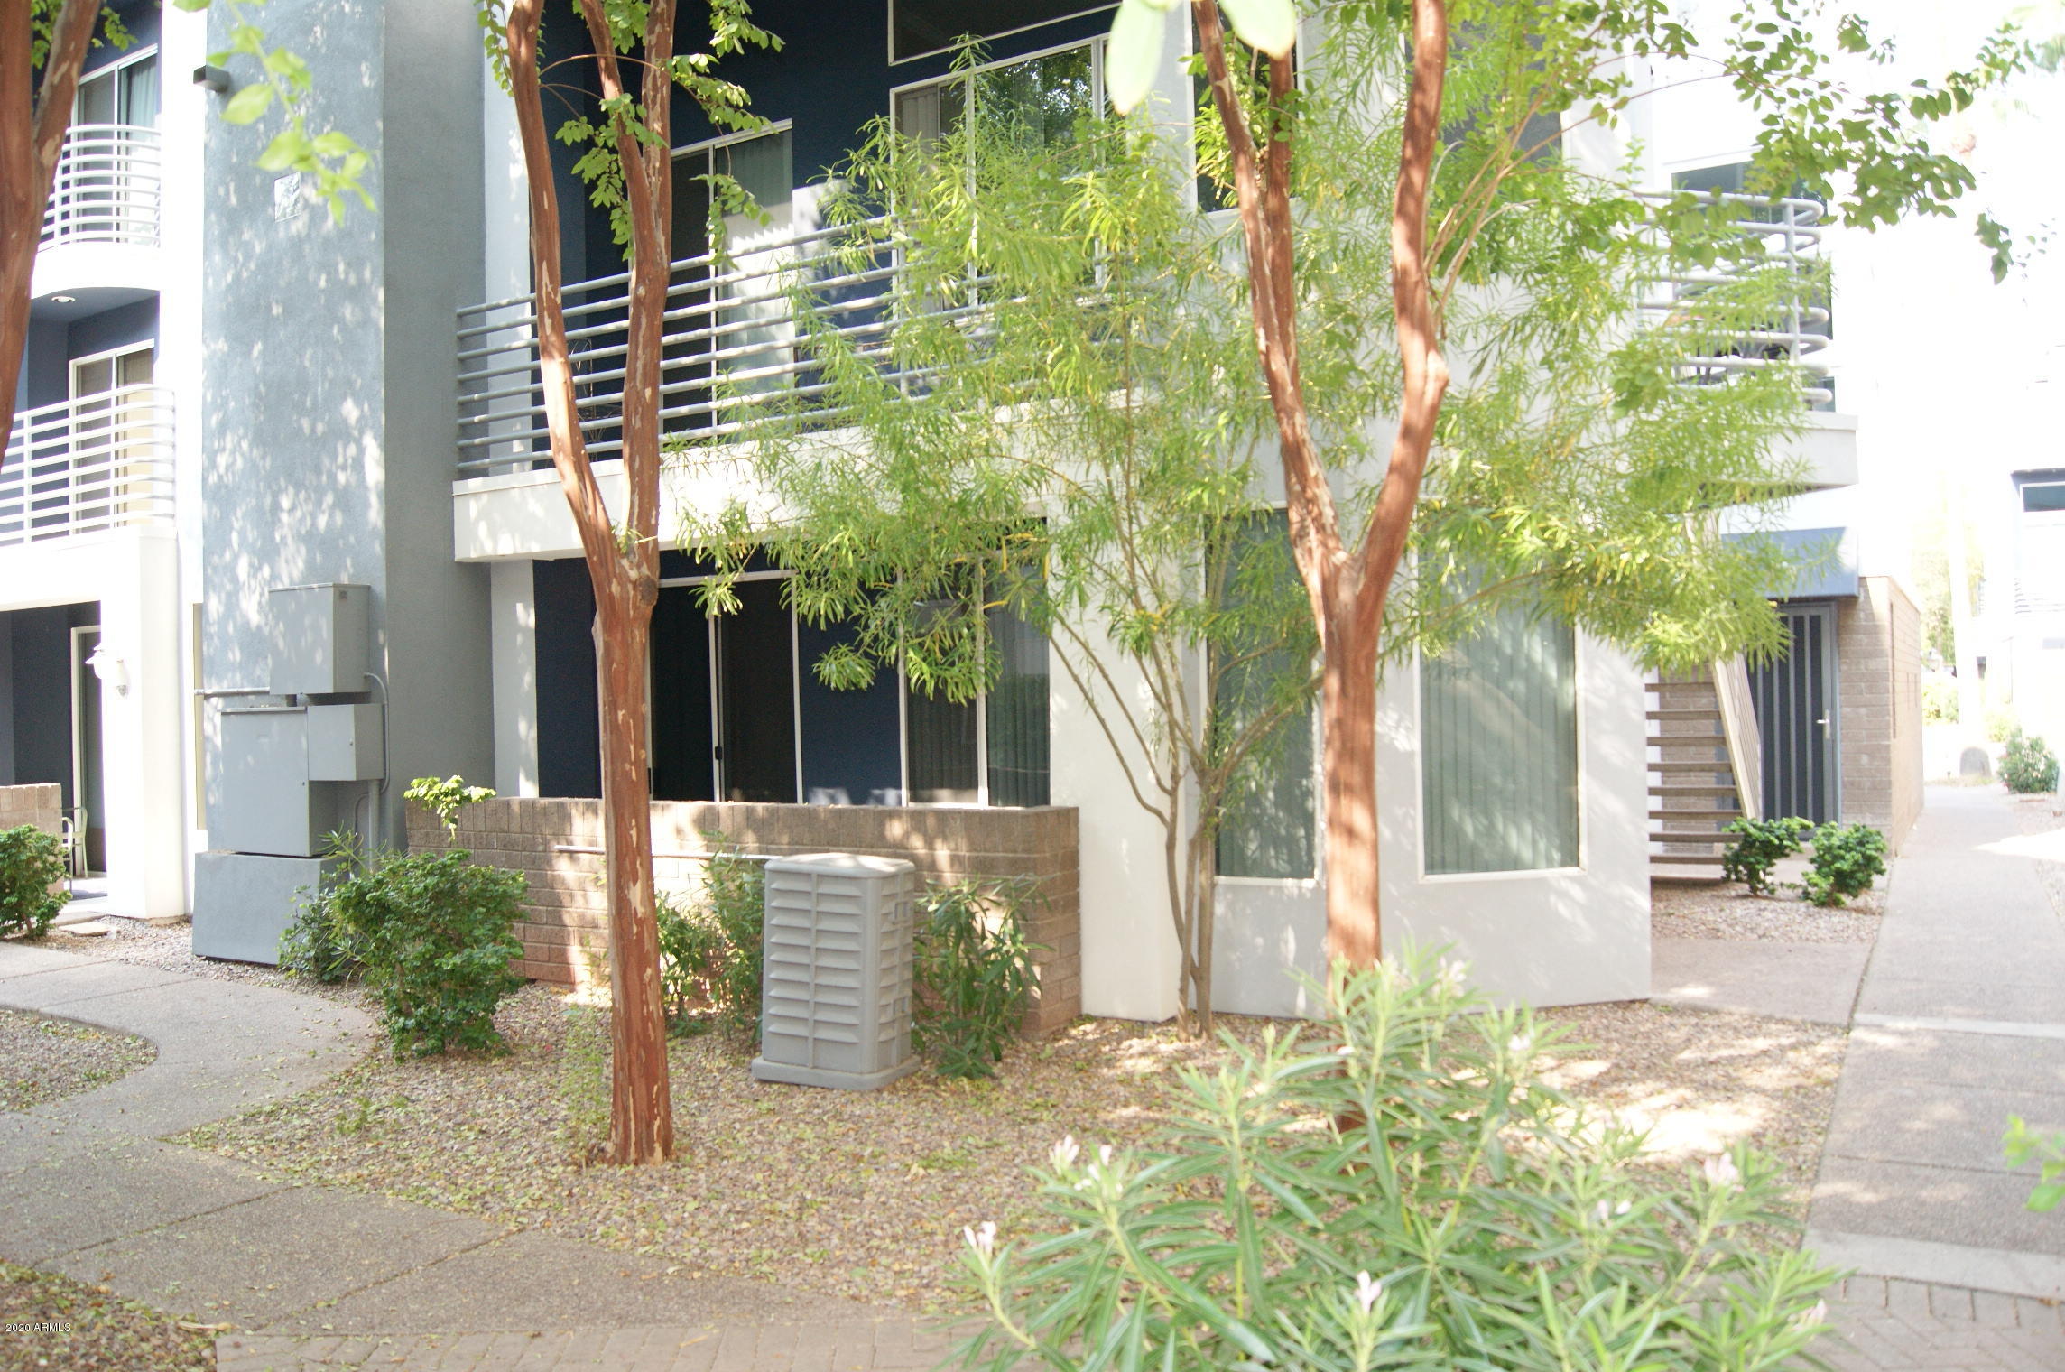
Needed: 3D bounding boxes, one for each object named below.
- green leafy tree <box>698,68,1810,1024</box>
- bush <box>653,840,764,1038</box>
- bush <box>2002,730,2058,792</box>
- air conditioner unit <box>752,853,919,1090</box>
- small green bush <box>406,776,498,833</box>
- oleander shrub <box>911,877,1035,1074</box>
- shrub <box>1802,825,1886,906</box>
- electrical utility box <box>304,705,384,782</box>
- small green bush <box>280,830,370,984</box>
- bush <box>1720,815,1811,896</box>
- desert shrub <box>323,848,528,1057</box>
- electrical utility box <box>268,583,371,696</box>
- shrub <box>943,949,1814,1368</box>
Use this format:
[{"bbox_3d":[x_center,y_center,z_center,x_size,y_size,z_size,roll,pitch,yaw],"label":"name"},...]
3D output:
[{"bbox_3d":[0.933,-0.500,6.650,4.650,4.150,2.800,-1,-1,0],"label":"green leafy tree"},{"bbox_3d":[-1.616,1.214,7.601,0.580,0.950,0.520,-1,0,0],"label":"bush"},{"bbox_3d":[13.095,0.974,20.300,0.780,0.860,0.800,-2,-1,33],"label":"bush"},{"bbox_3d":[-0.850,1.204,6.685,0.620,0.930,0.420,-1,0,26],"label":"air conditioner unit"},{"bbox_3d":[-2.730,0.552,7.250,0.420,0.280,0.340,-1,-1,-21],"label":"small green bush"},{"bbox_3d":[-0.256,1.213,6.550,0.560,0.800,0.580,-1,-1,-2],"label":"oleander shrub"},{"bbox_3d":[5.822,1.240,11.101,0.580,0.580,0.560,-1,0,0],"label":"shrub"},{"bbox_3d":[-4.191,0.347,9.450,0.453,0.457,0.199,-2,-1,31],"label":"electrical utility box"},{"bbox_3d":[-4.237,1.314,9.351,0.620,0.880,0.600,-1,0,0],"label":"small green bush"},{"bbox_3d":[5.214,1.205,11.000,0.630,0.570,0.550,-2,-1,25],"label":"bush"},{"bbox_3d":[-2.932,1.244,7.451,0.920,0.950,0.860,-1,0,0],"label":"desert shrub"},{"bbox_3d":[-4.399,-0.276,9.550,0.639,0.647,0.245,-2,-1,31],"label":"electrical utility box"},{"bbox_3d":[0.508,1.025,2.252,1.200,1.200,1.100,-1,0,0],"label":"shrub"}]

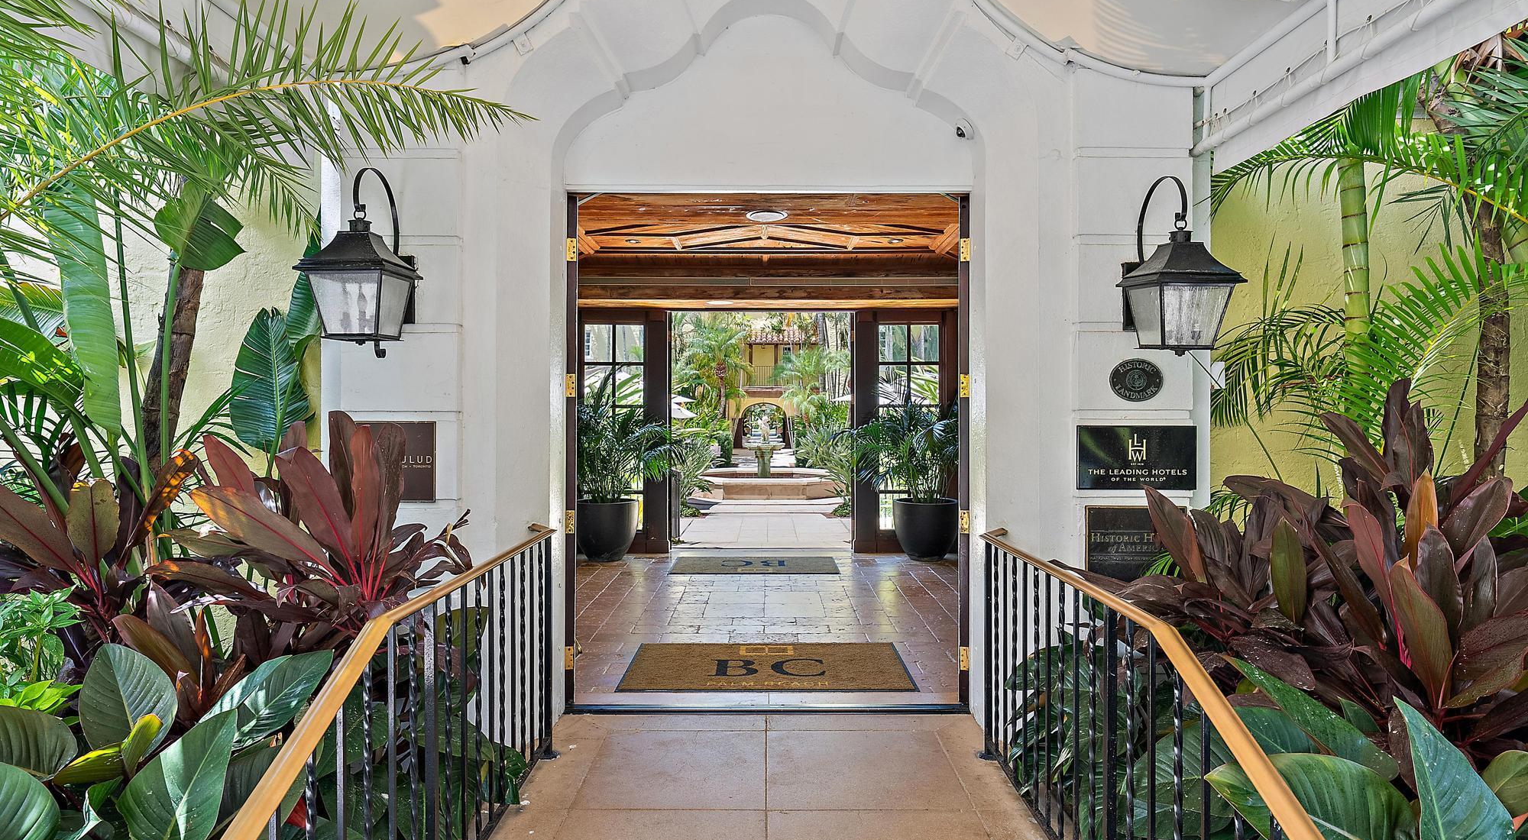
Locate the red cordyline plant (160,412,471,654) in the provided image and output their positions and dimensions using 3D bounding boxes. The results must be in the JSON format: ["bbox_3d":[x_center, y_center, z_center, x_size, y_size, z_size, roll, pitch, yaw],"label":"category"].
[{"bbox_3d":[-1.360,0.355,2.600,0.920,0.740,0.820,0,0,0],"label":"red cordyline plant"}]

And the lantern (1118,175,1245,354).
[{"bbox_3d":[1.573,-0.597,3.295,0.335,0.700,0.500,0,0,0],"label":"lantern"}]

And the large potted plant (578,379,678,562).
[{"bbox_3d":[-1.470,0.490,8.220,1.200,1.740,1.080,0,0,0],"label":"large potted plant"}]

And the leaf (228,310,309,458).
[{"bbox_3d":[-2.330,-0.177,4.000,0.370,0.700,0.170,0,0,-18],"label":"leaf"}]

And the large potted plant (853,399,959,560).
[{"bbox_3d":[1.470,0.580,8.220,1.200,1.560,1.080,0,0,0],"label":"large potted plant"}]

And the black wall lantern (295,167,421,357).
[{"bbox_3d":[-1.523,-0.618,3.295,0.335,0.735,0.500,0,0,0],"label":"black wall lantern"}]

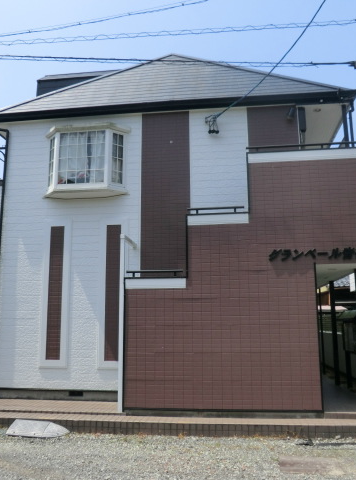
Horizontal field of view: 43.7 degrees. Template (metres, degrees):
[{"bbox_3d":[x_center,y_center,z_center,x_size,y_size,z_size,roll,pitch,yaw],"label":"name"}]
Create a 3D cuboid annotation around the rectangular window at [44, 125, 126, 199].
[{"bbox_3d":[-1.948,-1.646,9.199,1.800,1.430,0.390,-2,-10,7],"label":"rectangular window"}]

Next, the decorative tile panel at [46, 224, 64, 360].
[{"bbox_3d":[-2.472,1.039,8.939,0.290,2.670,0.040,-2,-10,7],"label":"decorative tile panel"}]

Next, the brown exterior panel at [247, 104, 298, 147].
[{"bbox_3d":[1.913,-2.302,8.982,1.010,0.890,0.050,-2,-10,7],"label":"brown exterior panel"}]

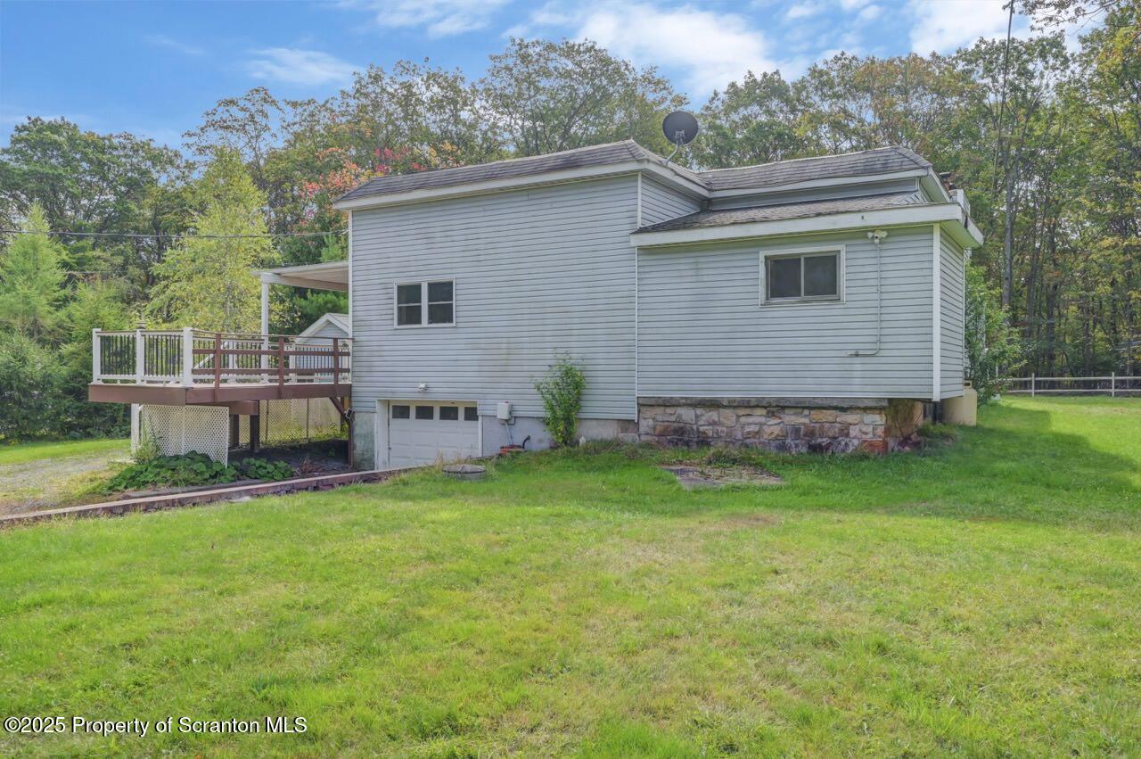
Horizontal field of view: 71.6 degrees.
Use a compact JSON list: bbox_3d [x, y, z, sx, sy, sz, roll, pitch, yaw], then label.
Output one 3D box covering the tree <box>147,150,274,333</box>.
[{"bbox_3d":[-11.330,-2.967,25.000,4.222,8.535,4.222,0,0,0],"label":"tree"}]

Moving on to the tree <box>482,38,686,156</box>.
[{"bbox_3d":[0.646,-7.578,37.000,9.749,16.757,9.749,0,0,0],"label":"tree"}]

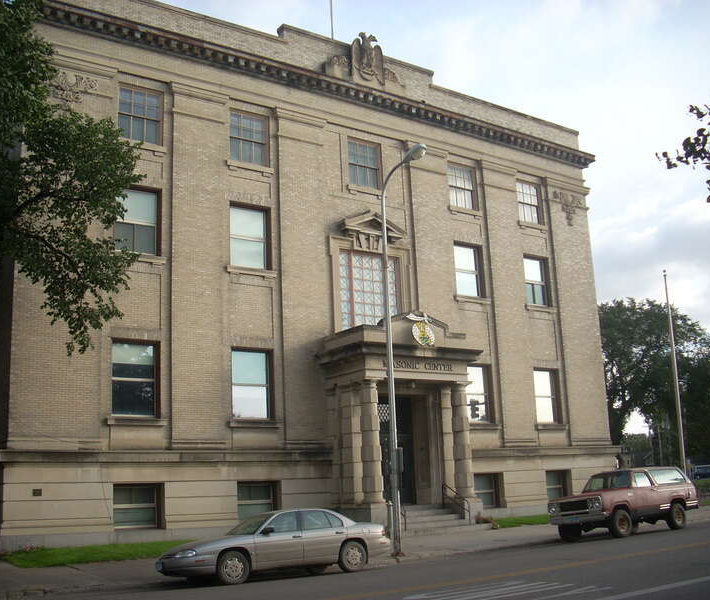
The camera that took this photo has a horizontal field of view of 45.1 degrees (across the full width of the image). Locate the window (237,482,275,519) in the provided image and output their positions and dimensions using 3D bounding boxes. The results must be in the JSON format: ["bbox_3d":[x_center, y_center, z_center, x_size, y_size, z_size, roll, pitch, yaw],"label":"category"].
[{"bbox_3d":[-3.256,6.517,27.568,1.599,1.271,0.200,7,-16,-35],"label":"window"}]

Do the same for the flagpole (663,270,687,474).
[{"bbox_3d":[14.257,3.706,38.028,0.160,10.300,0.160,7,-15,-35],"label":"flagpole"}]

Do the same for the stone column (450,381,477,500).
[{"bbox_3d":[3.747,4.895,29.878,0.680,3.900,0.680,-2,-12,0],"label":"stone column"}]

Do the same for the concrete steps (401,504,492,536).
[{"bbox_3d":[2.485,7.186,28.103,4.400,0.850,1.400,7,-15,-35],"label":"concrete steps"}]

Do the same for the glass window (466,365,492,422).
[{"bbox_3d":[4.808,3.734,34.003,1.540,2.320,0.200,7,-15,-35],"label":"glass window"}]

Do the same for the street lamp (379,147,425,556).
[{"bbox_3d":[1.345,1.115,20.567,0.350,9.750,2.200,7,-15,-35],"label":"street lamp"}]

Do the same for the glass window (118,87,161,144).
[{"bbox_3d":[-7.111,-5.975,28.016,1.529,1.881,0.200,7,-16,-35],"label":"glass window"}]

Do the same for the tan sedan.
[{"bbox_3d":[-1.621,5.082,18.028,5.100,1.400,1.840,6,-15,-33],"label":"tan sedan"}]

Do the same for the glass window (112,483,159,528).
[{"bbox_3d":[-6.545,6.118,25.286,1.568,1.312,0.200,7,-16,-35],"label":"glass window"}]

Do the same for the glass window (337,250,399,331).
[{"bbox_3d":[0.489,-0.091,32.000,2.852,3.203,0.200,7,-16,-35],"label":"glass window"}]

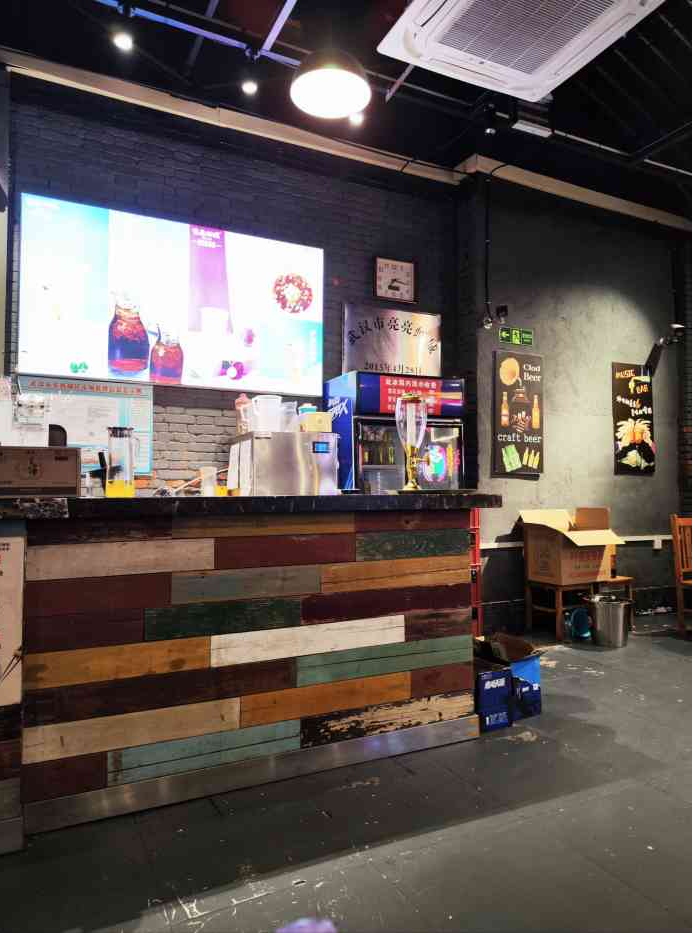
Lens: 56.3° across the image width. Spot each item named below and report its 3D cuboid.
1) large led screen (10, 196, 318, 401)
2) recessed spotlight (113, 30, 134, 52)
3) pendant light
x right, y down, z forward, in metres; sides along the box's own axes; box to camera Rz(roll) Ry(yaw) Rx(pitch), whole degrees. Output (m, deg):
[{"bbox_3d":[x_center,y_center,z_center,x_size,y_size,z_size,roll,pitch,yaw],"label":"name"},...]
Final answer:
[{"bbox_3d":[-1.112,-1.106,4.487,2.060,1.140,0.080,1,-2,-26],"label":"large led screen"},{"bbox_3d":[-1.136,-2.170,3.304,0.100,0.090,0.100,1,-2,-26],"label":"recessed spotlight"},{"bbox_3d":[-0.068,-1.769,2.915,0.360,0.220,0.360,0,-2,0],"label":"pendant light"}]

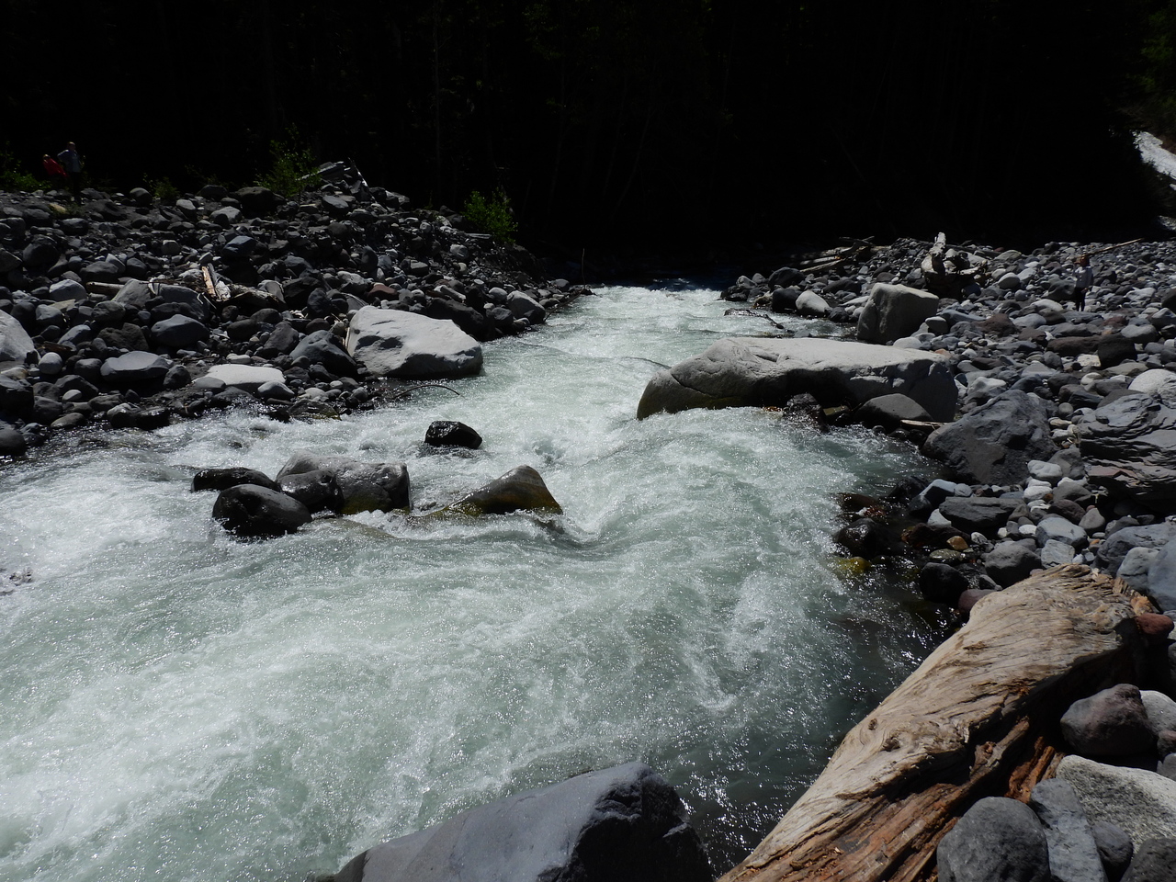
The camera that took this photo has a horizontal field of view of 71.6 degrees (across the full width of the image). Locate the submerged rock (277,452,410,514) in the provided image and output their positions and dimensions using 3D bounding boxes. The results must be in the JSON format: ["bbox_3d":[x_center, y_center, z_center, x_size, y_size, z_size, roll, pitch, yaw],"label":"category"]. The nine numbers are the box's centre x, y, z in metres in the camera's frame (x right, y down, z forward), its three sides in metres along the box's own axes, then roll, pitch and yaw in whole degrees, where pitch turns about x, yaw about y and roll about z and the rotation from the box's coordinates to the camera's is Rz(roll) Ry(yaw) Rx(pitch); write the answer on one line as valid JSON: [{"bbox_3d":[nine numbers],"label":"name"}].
[{"bbox_3d":[-2.774,0.492,9.411,1.420,0.650,1.000,-1,14,-6],"label":"submerged rock"}]

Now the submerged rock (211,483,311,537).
[{"bbox_3d":[-3.397,0.710,8.692,0.980,0.600,0.750,1,14,0],"label":"submerged rock"}]

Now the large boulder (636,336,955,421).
[{"bbox_3d":[3.584,-1.151,14.425,5.000,1.250,2.100,3,14,10],"label":"large boulder"}]

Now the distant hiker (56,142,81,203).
[{"bbox_3d":[-15.607,-8.056,24.485,0.650,1.750,0.400,-4,15,-17],"label":"distant hiker"}]

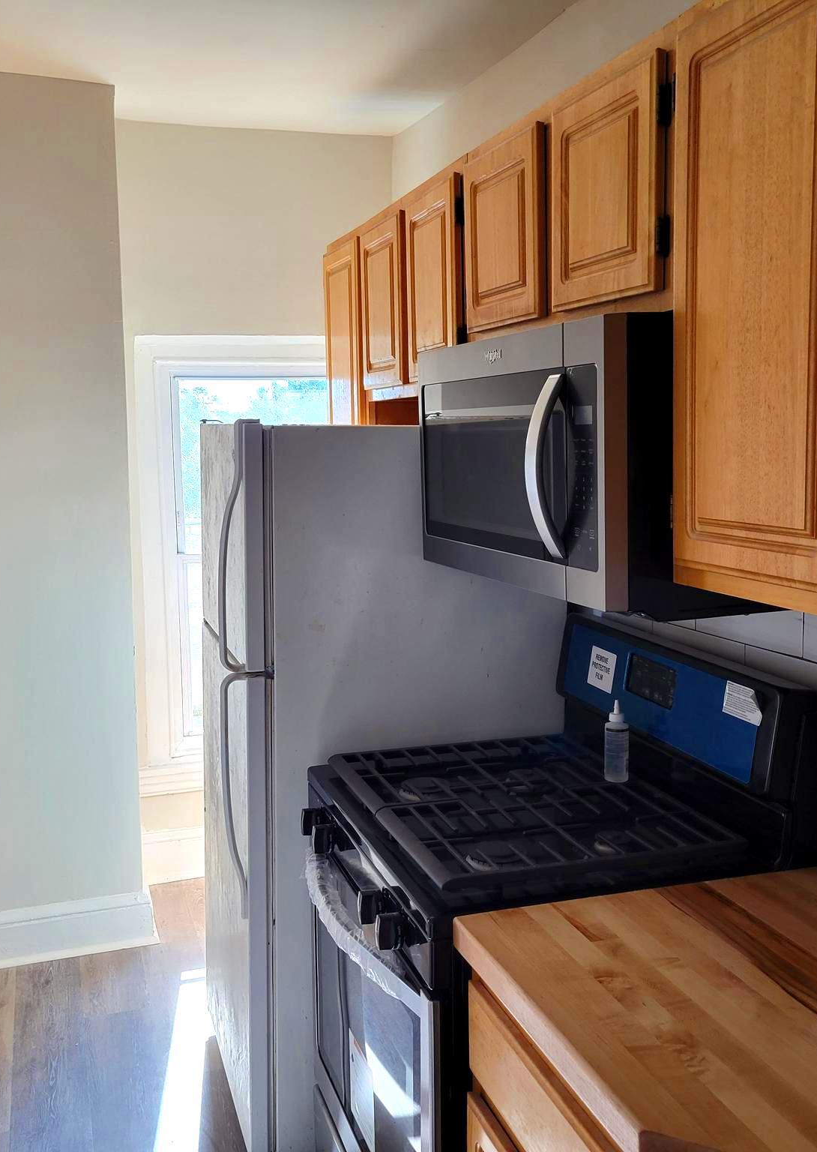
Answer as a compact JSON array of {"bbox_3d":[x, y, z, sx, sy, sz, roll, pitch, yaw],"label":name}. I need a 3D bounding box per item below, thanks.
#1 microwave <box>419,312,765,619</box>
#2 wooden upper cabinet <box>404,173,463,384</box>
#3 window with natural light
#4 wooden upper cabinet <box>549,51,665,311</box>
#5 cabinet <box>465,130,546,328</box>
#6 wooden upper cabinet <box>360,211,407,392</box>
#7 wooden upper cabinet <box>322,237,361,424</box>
[{"bbox_3d":[0.330,-0.196,2.002,0.423,0.425,0.764,-3,7,-18],"label":"microwave"},{"bbox_3d":[0.195,-0.625,2.503,0.315,0.425,0.335,-3,7,-18],"label":"wooden upper cabinet"},{"bbox_3d":[-0.510,-0.050,4.097,0.660,1.340,0.090,-3,7,-18],"label":"window with natural light"},{"bbox_3d":[0.432,-0.583,1.797,0.315,0.355,0.365,-3,7,-18],"label":"wooden upper cabinet"},{"bbox_3d":[0.313,-0.624,2.150,0.315,0.355,0.365,-3,7,-18],"label":"cabinet"},{"bbox_3d":[0.084,-0.663,2.833,0.315,0.425,0.345,-3,7,-18],"label":"wooden upper cabinet"},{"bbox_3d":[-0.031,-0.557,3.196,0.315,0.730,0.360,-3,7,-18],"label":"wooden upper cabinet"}]

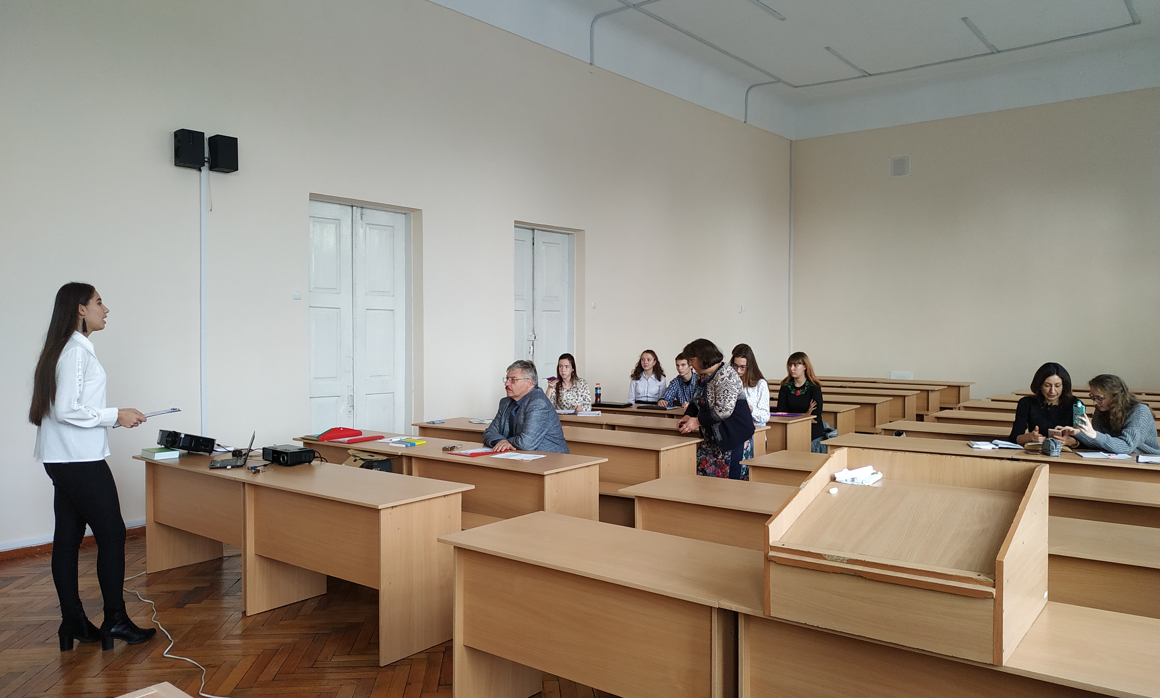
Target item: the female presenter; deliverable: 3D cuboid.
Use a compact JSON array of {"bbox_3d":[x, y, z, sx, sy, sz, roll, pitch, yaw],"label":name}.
[{"bbox_3d":[-2.347,0.559,3.877,0.460,1.757,0.500,1,2,38],"label":"female presenter"}]

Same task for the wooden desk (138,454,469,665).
[{"bbox_3d":[-1.685,1.054,4.603,2.458,0.731,0.597,1,2,38],"label":"wooden desk"}]

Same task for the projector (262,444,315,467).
[{"bbox_3d":[-1.705,0.628,4.735,0.290,0.085,0.185,1,2,40],"label":"projector"}]

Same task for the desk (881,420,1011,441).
[{"bbox_3d":[3.058,0.996,6.325,1.229,0.731,0.597,1,2,38],"label":"desk"}]

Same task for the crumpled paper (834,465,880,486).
[{"bbox_3d":[0.874,0.396,2.515,0.132,0.049,0.088,1,2,38],"label":"crumpled paper"}]

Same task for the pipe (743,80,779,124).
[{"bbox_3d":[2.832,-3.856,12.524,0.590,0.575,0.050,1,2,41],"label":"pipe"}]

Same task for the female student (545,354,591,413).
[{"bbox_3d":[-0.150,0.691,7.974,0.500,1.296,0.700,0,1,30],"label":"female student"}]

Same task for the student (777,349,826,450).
[{"bbox_3d":[1.941,0.668,7.109,0.490,1.274,0.706,1,2,38],"label":"student"}]

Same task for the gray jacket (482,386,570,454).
[{"bbox_3d":[-0.336,0.572,5.353,0.540,0.630,0.530,1,2,43],"label":"gray jacket"}]

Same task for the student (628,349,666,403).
[{"bbox_3d":[0.641,0.653,8.134,0.490,1.274,0.706,0,2,30],"label":"student"}]

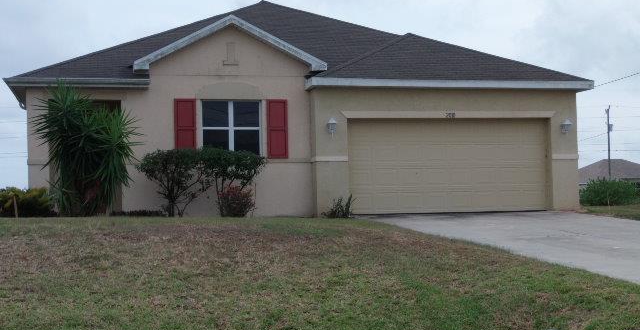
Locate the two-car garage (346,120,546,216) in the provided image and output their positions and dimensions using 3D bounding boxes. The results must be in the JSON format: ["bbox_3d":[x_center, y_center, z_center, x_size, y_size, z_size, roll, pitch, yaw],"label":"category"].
[{"bbox_3d":[2.958,0.017,20.708,4.882,2.162,0.200,-1,-2,-12],"label":"two-car garage"}]

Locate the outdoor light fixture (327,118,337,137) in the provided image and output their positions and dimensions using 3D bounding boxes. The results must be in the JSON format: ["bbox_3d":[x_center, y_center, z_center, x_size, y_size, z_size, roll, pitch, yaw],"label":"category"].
[{"bbox_3d":[0.256,-0.814,19.936,0.210,0.440,0.220,-1,-2,-12],"label":"outdoor light fixture"}]

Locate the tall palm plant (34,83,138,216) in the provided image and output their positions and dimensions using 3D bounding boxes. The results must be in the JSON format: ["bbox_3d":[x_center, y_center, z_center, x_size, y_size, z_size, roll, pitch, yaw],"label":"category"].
[{"bbox_3d":[-4.747,-0.309,18.340,2.000,2.660,1.900,-1,-2,-12],"label":"tall palm plant"}]

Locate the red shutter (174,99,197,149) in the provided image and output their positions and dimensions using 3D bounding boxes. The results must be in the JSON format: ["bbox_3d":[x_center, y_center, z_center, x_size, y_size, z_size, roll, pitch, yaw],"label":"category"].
[{"bbox_3d":[-2.955,-0.799,19.906,0.479,1.298,0.050,-1,-2,-12],"label":"red shutter"}]

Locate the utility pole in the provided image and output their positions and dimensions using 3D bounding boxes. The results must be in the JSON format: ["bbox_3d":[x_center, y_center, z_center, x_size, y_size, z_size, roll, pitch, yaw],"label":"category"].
[{"bbox_3d":[28.671,-0.916,89.796,0.700,10.000,0.500,-1,-2,-12],"label":"utility pole"}]

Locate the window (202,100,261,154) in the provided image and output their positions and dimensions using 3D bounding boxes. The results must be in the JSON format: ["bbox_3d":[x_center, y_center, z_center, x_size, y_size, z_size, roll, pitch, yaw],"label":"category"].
[{"bbox_3d":[-1.968,-0.815,20.182,1.302,1.278,0.100,-1,-2,-12],"label":"window"}]

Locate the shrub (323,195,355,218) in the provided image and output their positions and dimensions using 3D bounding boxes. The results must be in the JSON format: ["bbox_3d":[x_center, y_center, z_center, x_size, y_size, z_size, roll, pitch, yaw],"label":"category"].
[{"bbox_3d":[0.400,0.909,19.603,0.670,0.490,0.550,-1,-2,-12],"label":"shrub"}]

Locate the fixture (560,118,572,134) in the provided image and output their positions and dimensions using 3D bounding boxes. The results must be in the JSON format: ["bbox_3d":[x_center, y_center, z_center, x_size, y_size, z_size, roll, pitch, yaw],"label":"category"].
[{"bbox_3d":[5.756,-0.910,21.129,0.230,0.380,0.230,-1,-2,-12],"label":"fixture"}]

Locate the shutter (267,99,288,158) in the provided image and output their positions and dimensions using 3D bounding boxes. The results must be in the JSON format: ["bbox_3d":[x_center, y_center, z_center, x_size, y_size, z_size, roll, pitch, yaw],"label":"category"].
[{"bbox_3d":[-0.951,-0.805,20.340,0.494,1.335,0.050,-1,-2,-12],"label":"shutter"}]

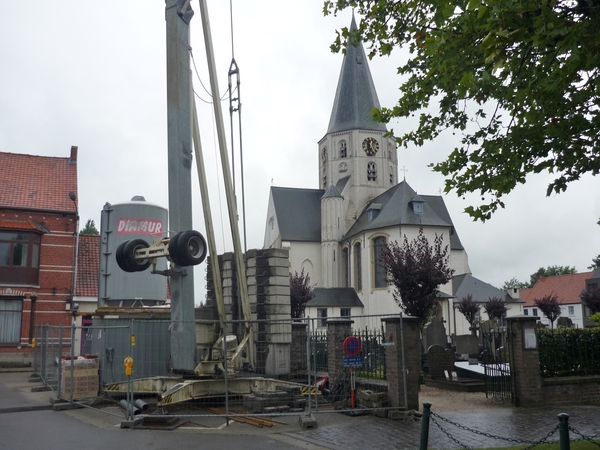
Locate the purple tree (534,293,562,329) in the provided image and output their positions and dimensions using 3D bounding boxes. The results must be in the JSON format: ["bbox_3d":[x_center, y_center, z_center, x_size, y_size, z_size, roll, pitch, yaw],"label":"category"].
[{"bbox_3d":[18.481,7.147,42.403,2.050,4.200,2.050,0,-10,0],"label":"purple tree"}]

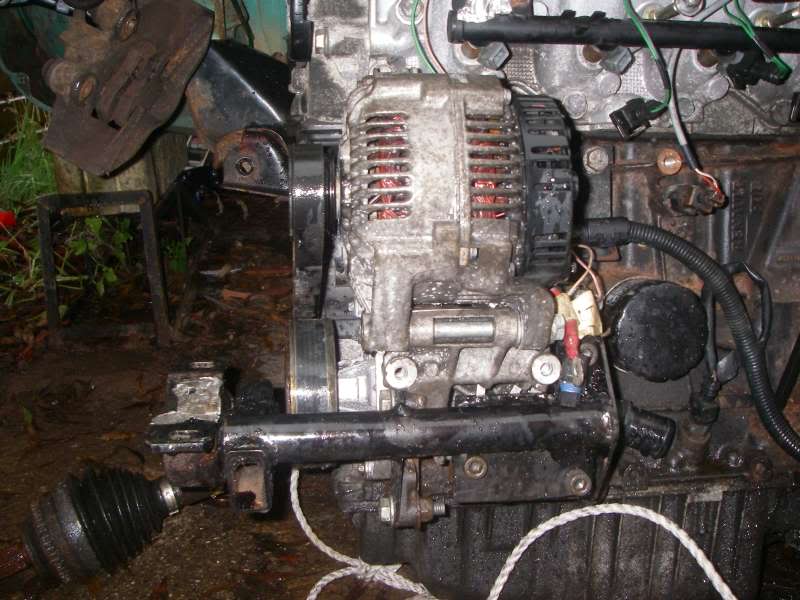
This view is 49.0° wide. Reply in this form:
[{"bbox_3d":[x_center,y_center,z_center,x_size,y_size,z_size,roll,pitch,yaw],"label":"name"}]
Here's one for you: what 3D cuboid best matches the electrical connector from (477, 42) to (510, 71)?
[{"bbox_3d":[0.066,-0.171,0.615,0.018,0.015,0.012,22,-10,36],"label":"electrical connector"}]

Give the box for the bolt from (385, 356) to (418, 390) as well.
[{"bbox_3d":[0.000,0.051,0.615,0.022,0.022,0.014,-4,-1,-14],"label":"bolt"}]

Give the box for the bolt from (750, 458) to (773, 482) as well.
[{"bbox_3d":[0.309,0.146,0.750,0.018,0.018,0.013,-4,-1,-14],"label":"bolt"}]

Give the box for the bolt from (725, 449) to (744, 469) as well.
[{"bbox_3d":[0.283,0.135,0.745,0.017,0.017,0.012,-4,-1,-14],"label":"bolt"}]

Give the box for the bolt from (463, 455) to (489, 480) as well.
[{"bbox_3d":[0.055,0.122,0.640,0.018,0.018,0.011,-4,-1,-14],"label":"bolt"}]

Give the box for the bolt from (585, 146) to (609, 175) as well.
[{"bbox_3d":[0.161,-0.114,0.720,0.021,0.021,0.012,-4,-1,-14],"label":"bolt"}]

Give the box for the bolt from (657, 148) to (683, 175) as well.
[{"bbox_3d":[0.226,-0.116,0.735,0.021,0.021,0.011,-4,-1,-14],"label":"bolt"}]

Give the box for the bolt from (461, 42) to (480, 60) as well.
[{"bbox_3d":[0.051,-0.180,0.635,0.015,0.015,0.012,-4,-1,-14],"label":"bolt"}]

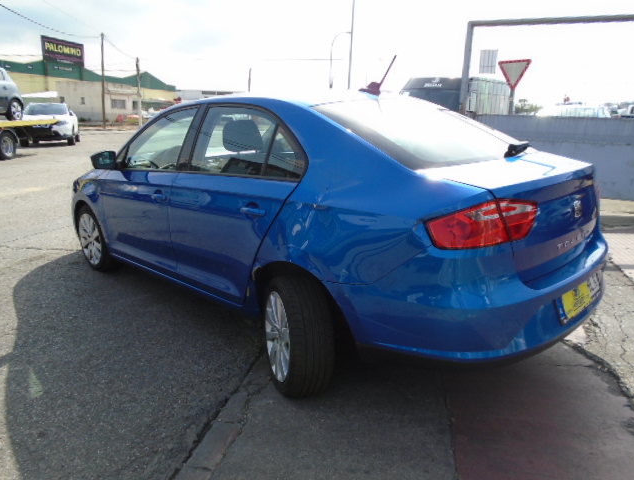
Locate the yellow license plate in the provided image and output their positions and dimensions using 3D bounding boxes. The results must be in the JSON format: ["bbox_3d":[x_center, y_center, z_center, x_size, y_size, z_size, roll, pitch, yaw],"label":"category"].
[{"bbox_3d":[1.149,0.243,2.085,0.520,0.115,0.025,-13,2,-42],"label":"yellow license plate"}]

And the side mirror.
[{"bbox_3d":[-1.481,-0.552,3.361,0.190,0.130,0.110,-13,19,-42],"label":"side mirror"}]

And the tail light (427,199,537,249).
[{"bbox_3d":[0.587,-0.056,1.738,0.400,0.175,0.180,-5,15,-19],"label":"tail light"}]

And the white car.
[{"bbox_3d":[-10.050,-4.380,18.150,1.770,1.490,4.200,-4,15,-21],"label":"white car"}]

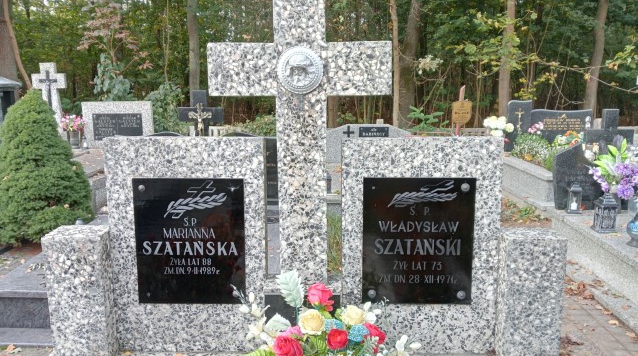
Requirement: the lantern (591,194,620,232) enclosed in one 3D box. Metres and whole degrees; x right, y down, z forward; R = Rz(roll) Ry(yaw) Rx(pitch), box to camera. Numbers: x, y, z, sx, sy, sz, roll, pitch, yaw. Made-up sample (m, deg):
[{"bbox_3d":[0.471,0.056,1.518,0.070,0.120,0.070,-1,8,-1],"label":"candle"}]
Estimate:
[{"bbox_3d":[2.257,0.259,4.067,0.140,0.290,0.140,1,8,6],"label":"lantern"}]

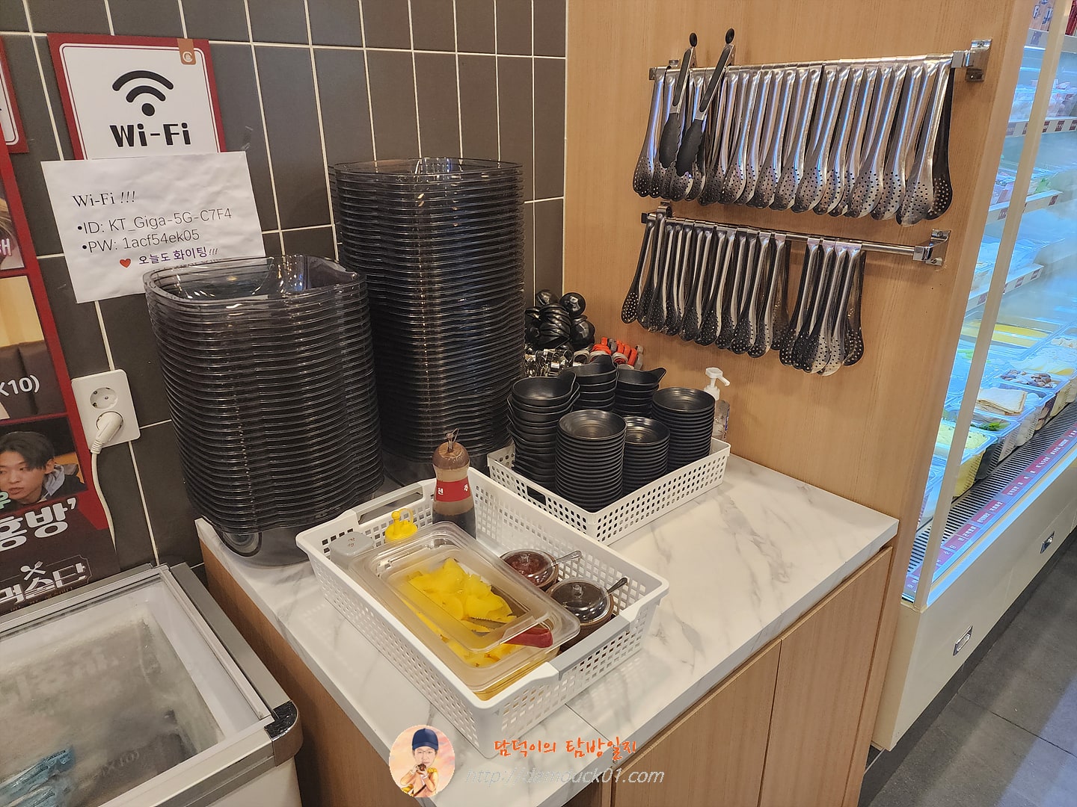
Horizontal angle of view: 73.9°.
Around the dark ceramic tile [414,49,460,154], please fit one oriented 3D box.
[{"bbox_3d":[-0.203,-0.542,1.447,0.100,0.300,0.010,-19,30,-38],"label":"dark ceramic tile"}]

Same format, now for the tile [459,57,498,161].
[{"bbox_3d":[-0.128,-0.576,1.529,0.100,0.300,0.010,-19,29,-38],"label":"tile"}]

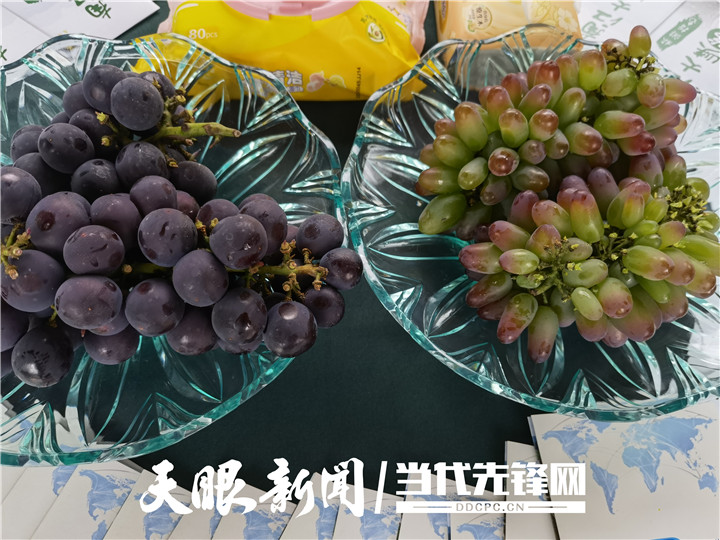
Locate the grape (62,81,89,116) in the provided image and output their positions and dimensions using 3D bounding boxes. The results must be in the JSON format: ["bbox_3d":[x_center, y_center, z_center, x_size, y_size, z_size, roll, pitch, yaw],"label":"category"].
[{"bbox_3d":[-0.160,-0.098,0.325,0.025,0.025,0.025,0,65,-4],"label":"grape"}]

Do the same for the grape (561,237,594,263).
[{"bbox_3d":[0.130,-0.012,0.337,0.021,0.014,0.014,3,90,17],"label":"grape"}]

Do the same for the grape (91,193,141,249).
[{"bbox_3d":[-0.144,-0.029,0.332,0.030,0.030,0.031,9,65,0],"label":"grape"}]

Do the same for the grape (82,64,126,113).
[{"bbox_3d":[-0.148,-0.106,0.328,0.026,0.027,0.026,1,63,-3],"label":"grape"}]

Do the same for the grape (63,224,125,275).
[{"bbox_3d":[-0.134,-0.010,0.282,0.030,0.026,0.026,9,90,-15],"label":"grape"}]

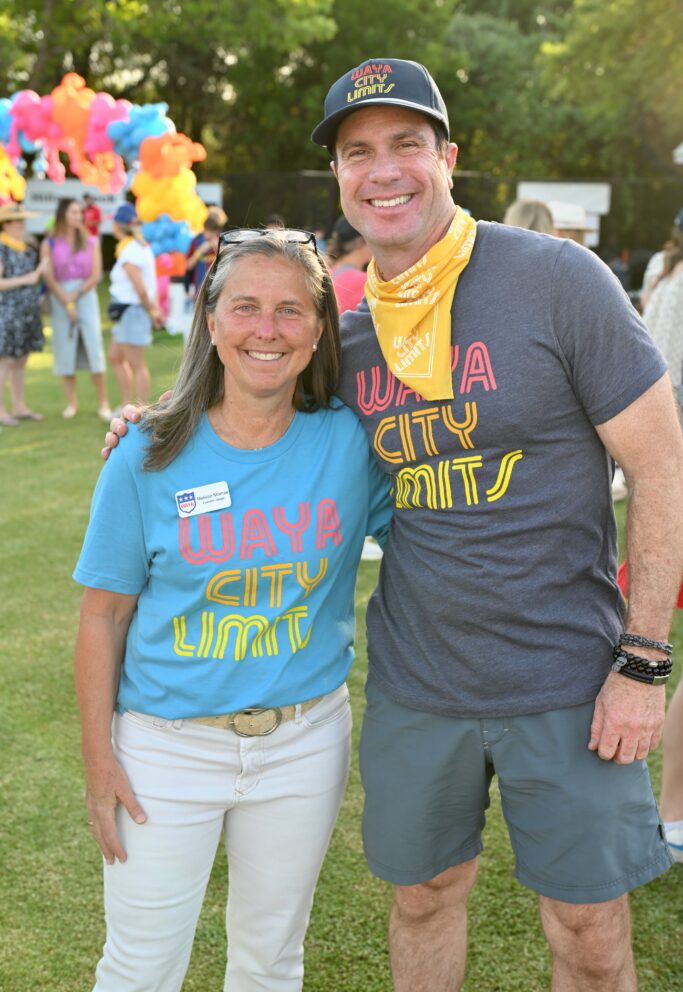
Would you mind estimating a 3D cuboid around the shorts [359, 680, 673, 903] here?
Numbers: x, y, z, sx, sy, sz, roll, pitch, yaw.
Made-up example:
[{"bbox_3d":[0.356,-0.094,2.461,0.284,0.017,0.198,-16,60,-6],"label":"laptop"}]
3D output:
[{"bbox_3d":[0.261,0.380,2.160,0.460,0.400,0.310,2,11,18],"label":"shorts"}]

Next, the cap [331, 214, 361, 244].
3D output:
[{"bbox_3d":[0.087,-1.378,7.300,0.260,0.140,0.175,-5,11,-1],"label":"cap"}]

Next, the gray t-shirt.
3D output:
[{"bbox_3d":[0.203,-0.047,2.110,0.560,0.710,0.320,-2,10,21],"label":"gray t-shirt"}]

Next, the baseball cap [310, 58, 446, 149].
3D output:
[{"bbox_3d":[0.053,-0.541,1.950,0.178,0.127,0.265,-6,10,17],"label":"baseball cap"}]

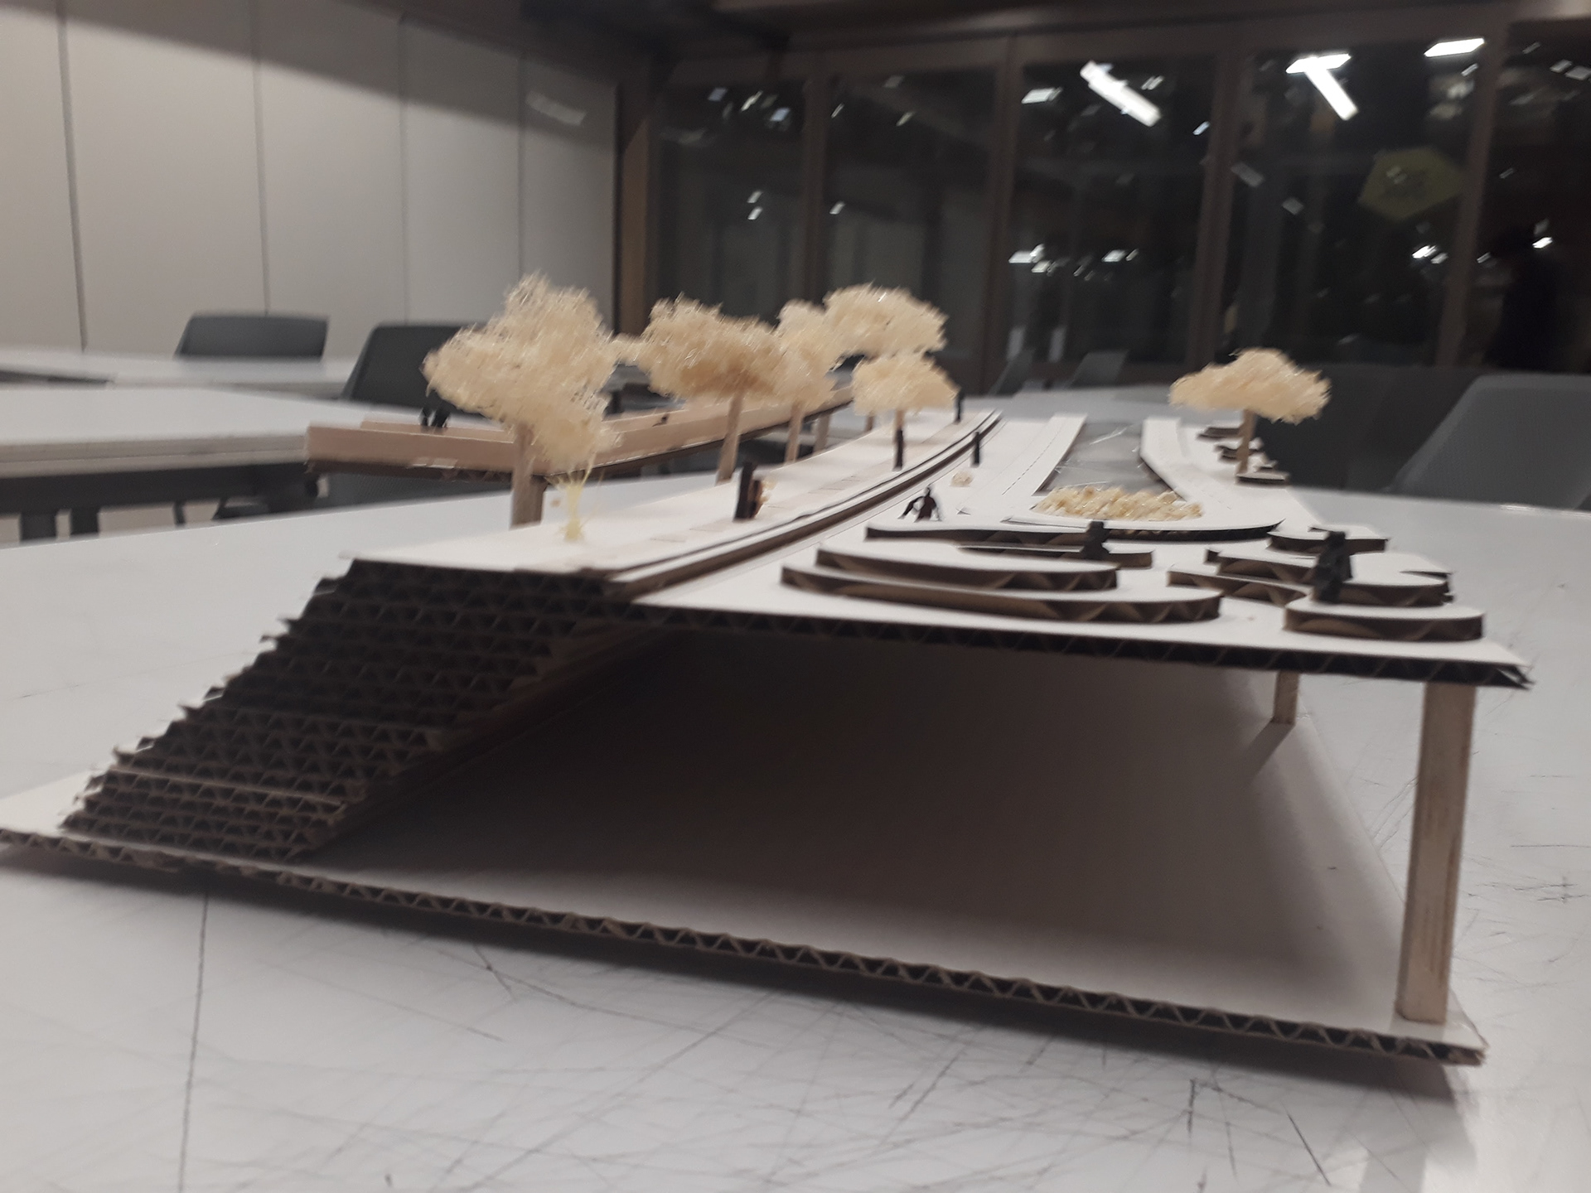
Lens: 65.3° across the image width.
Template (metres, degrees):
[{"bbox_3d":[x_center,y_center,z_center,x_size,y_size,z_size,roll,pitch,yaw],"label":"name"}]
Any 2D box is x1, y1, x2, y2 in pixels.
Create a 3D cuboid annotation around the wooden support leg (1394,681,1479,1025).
[{"bbox_3d":[0.097,0.038,0.188,0.006,0.054,0.006,1,11,8],"label":"wooden support leg"}]

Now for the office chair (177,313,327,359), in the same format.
[{"bbox_3d":[-1.417,-0.272,2.995,0.540,0.815,0.500,10,14,30],"label":"office chair"}]

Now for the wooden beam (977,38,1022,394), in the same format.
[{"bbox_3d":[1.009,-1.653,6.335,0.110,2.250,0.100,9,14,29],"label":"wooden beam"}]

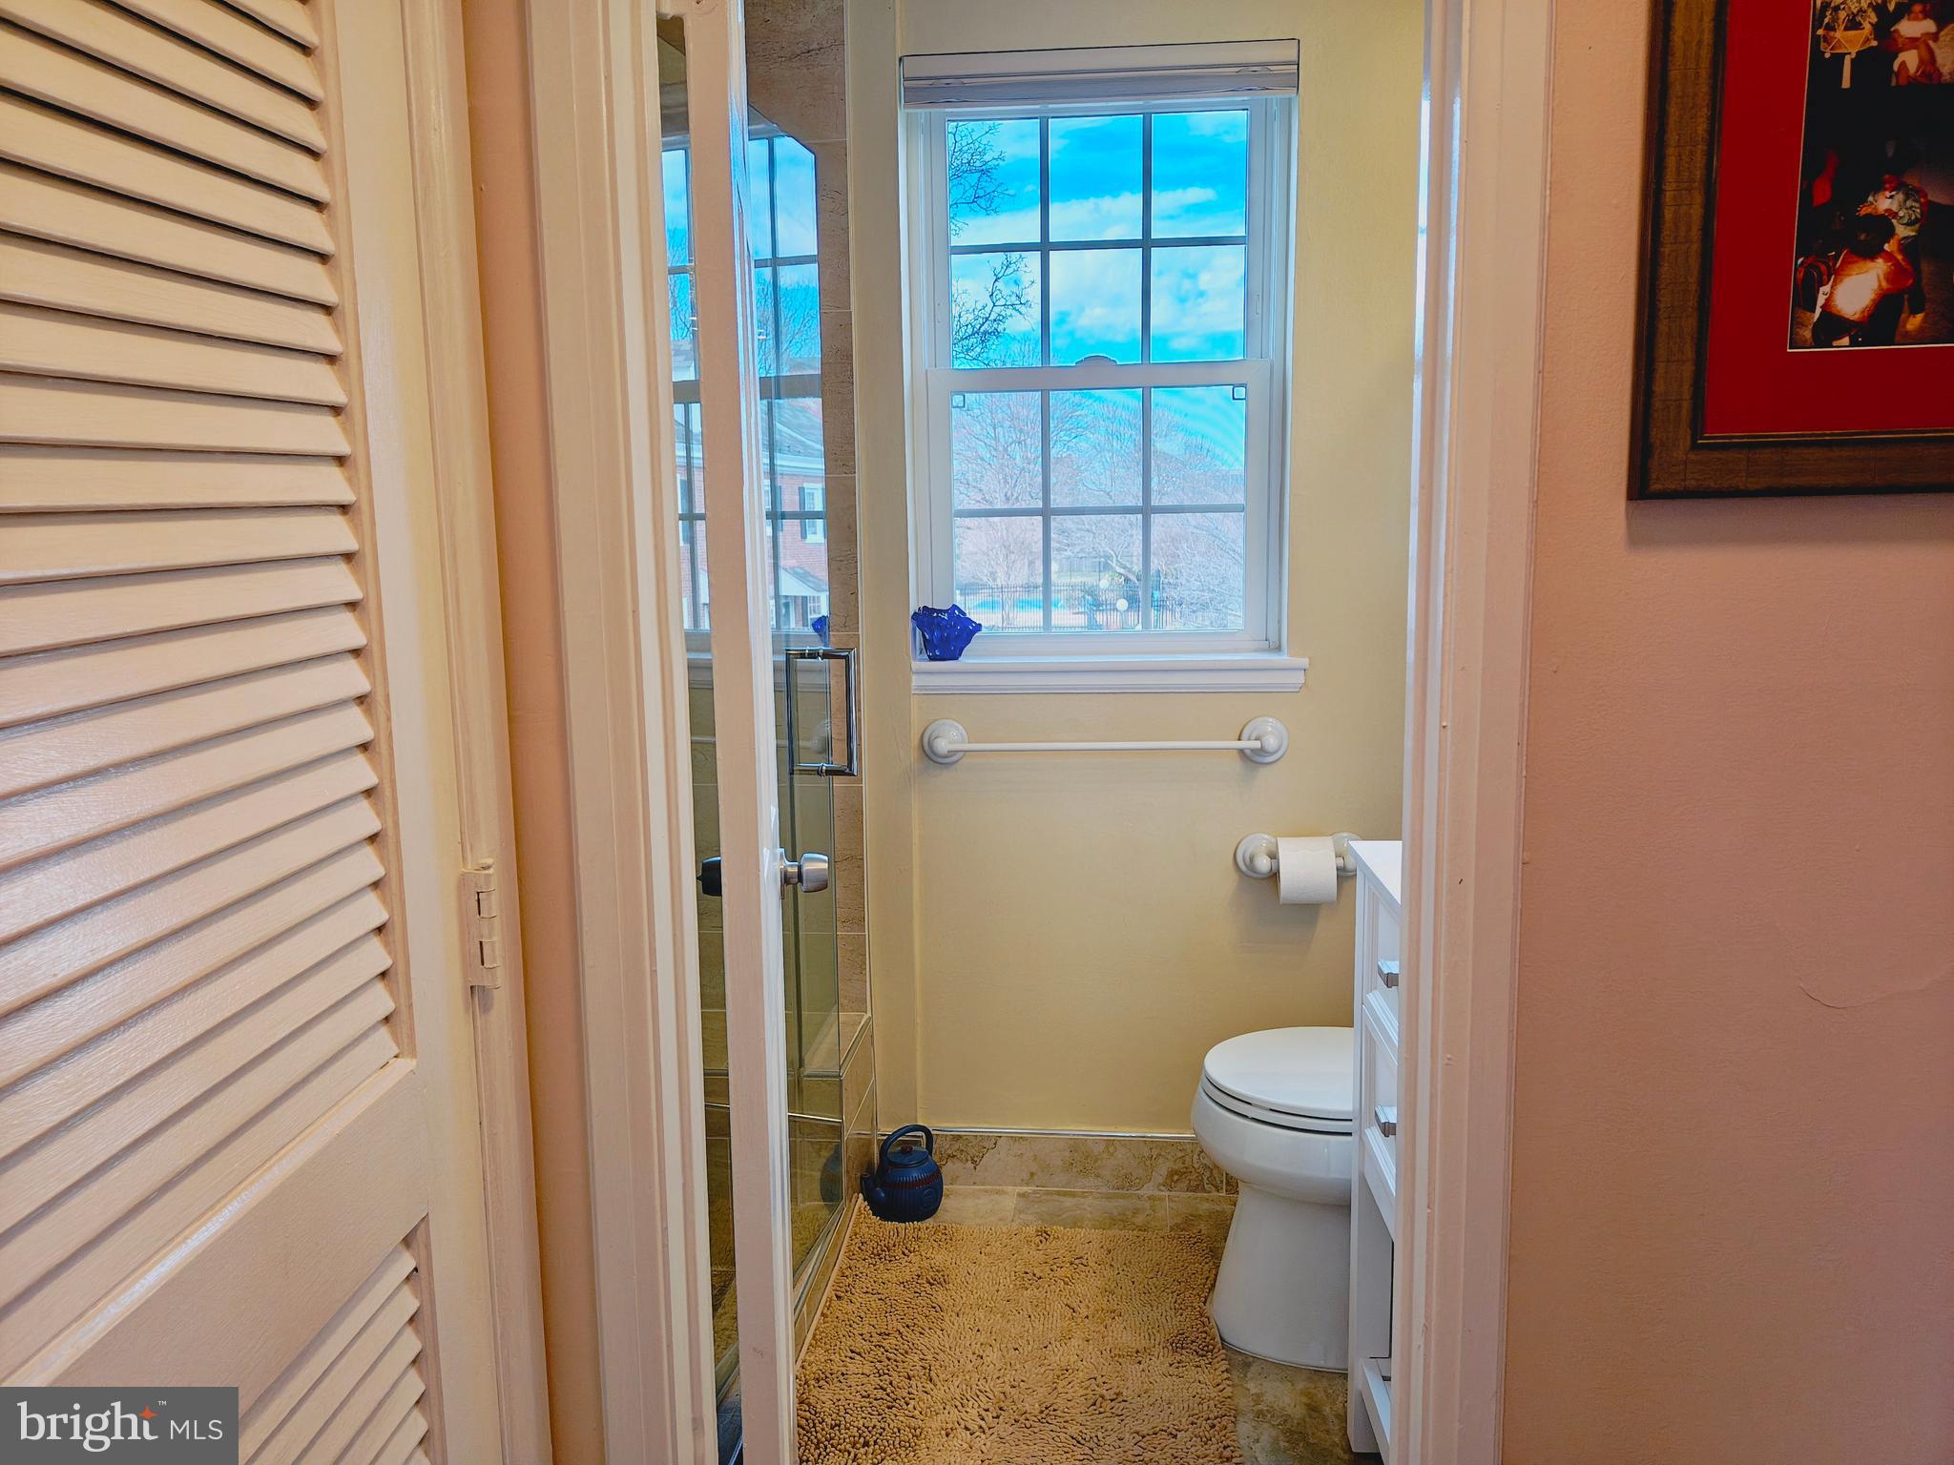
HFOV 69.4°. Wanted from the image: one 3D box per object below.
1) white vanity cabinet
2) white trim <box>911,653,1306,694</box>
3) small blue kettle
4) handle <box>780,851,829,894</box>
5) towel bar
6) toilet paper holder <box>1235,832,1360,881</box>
[{"bbox_3d":[0.739,0.618,1.611,0.530,0.875,0.610,0,8,5],"label":"white vanity cabinet"},{"bbox_3d":[0.247,-0.110,2.676,0.732,0.068,0.105,0,8,5],"label":"white trim"},{"bbox_3d":[-0.147,0.839,2.688,0.170,0.177,0.130,-7,10,-40],"label":"small blue kettle"},{"bbox_3d":[-0.222,0.182,1.826,0.064,0.060,0.060,-2,8,-6],"label":"handle"},{"bbox_3d":[0.237,0.023,2.638,0.692,0.086,0.077,0,8,5],"label":"towel bar"},{"bbox_3d":[0.607,0.238,2.634,0.240,0.090,0.080,0,8,5],"label":"toilet paper holder"}]

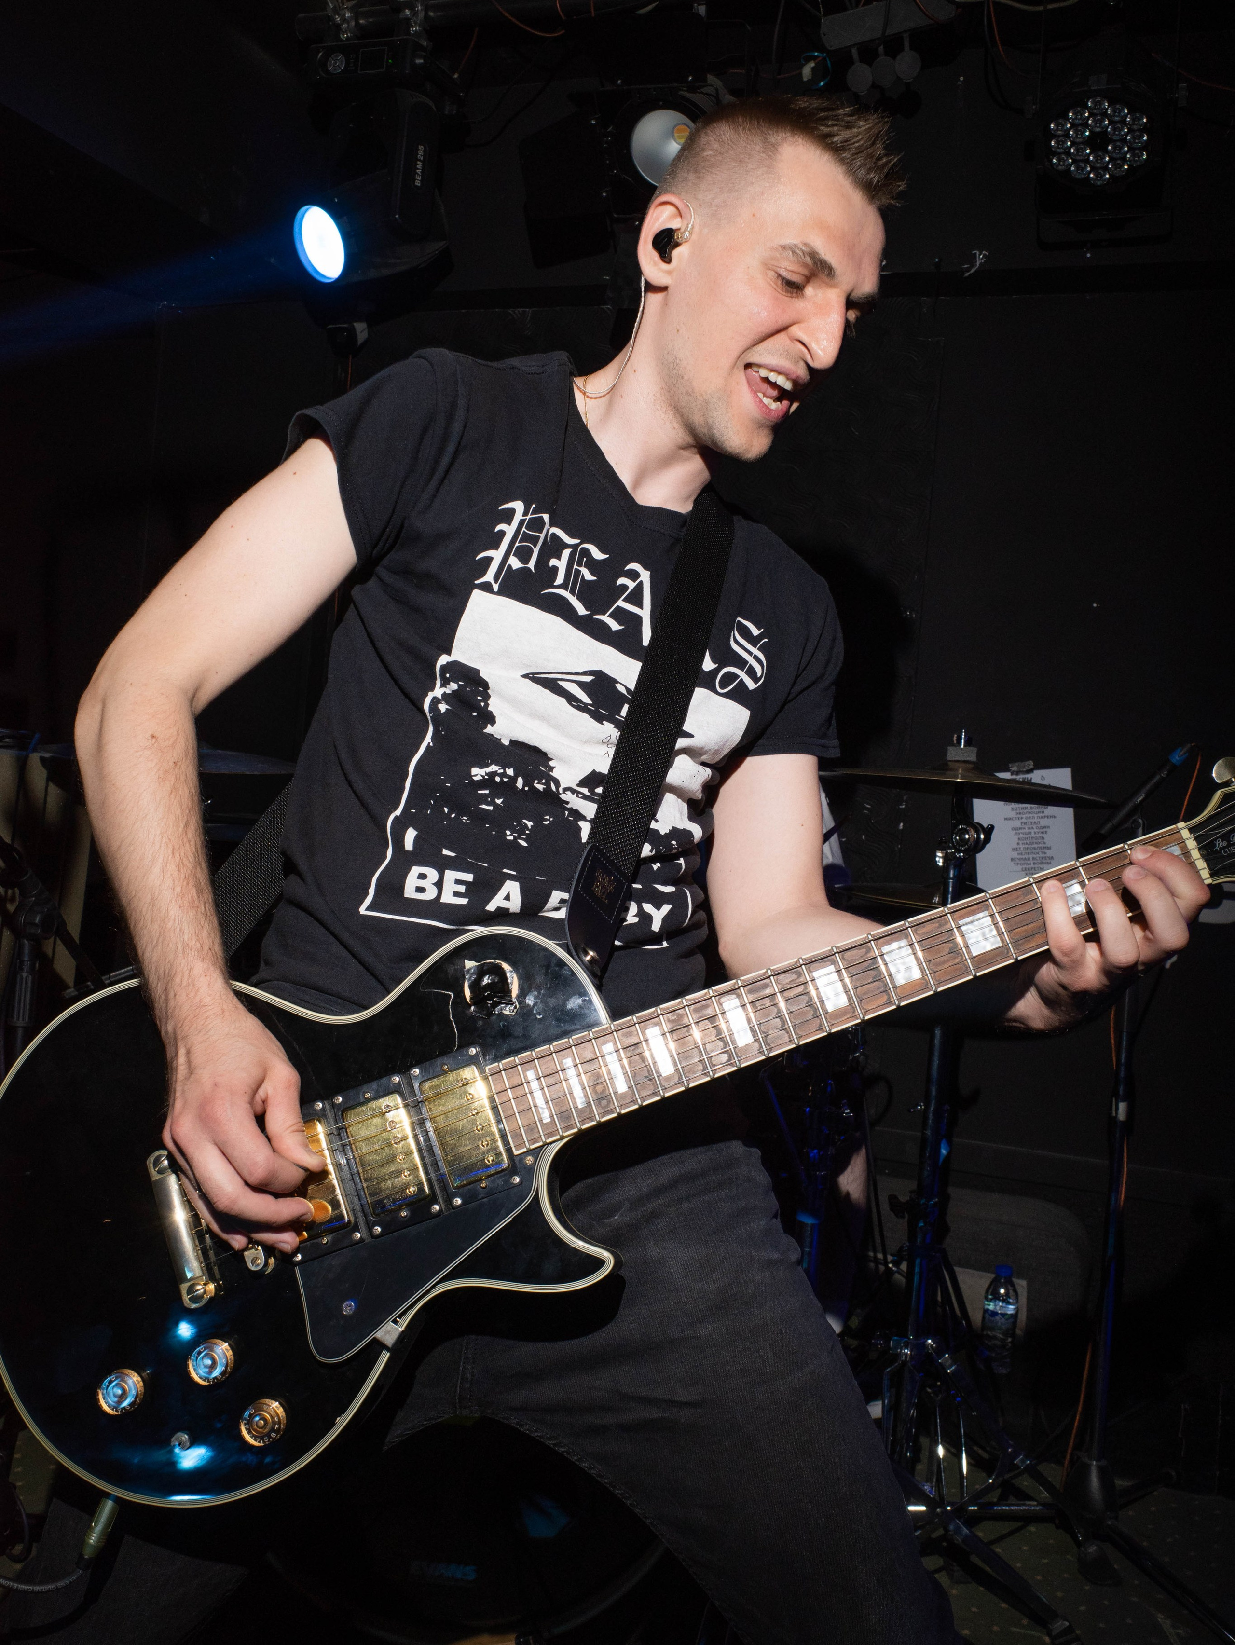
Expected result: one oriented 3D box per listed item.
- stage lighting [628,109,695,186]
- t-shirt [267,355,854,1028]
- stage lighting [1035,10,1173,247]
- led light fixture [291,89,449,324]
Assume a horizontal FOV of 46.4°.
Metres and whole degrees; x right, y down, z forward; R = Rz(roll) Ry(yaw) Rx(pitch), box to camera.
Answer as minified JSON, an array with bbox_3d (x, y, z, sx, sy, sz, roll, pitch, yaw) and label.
[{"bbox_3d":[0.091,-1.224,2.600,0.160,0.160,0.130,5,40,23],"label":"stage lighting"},{"bbox_3d":[-0.067,-0.073,1.080,0.450,0.570,0.260,14,4,-24],"label":"t-shirt"},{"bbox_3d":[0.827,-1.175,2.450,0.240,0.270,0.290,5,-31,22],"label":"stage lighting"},{"bbox_3d":[-0.472,-1.185,2.780,0.300,0.380,0.270,-14,13,-36],"label":"led light fixture"}]

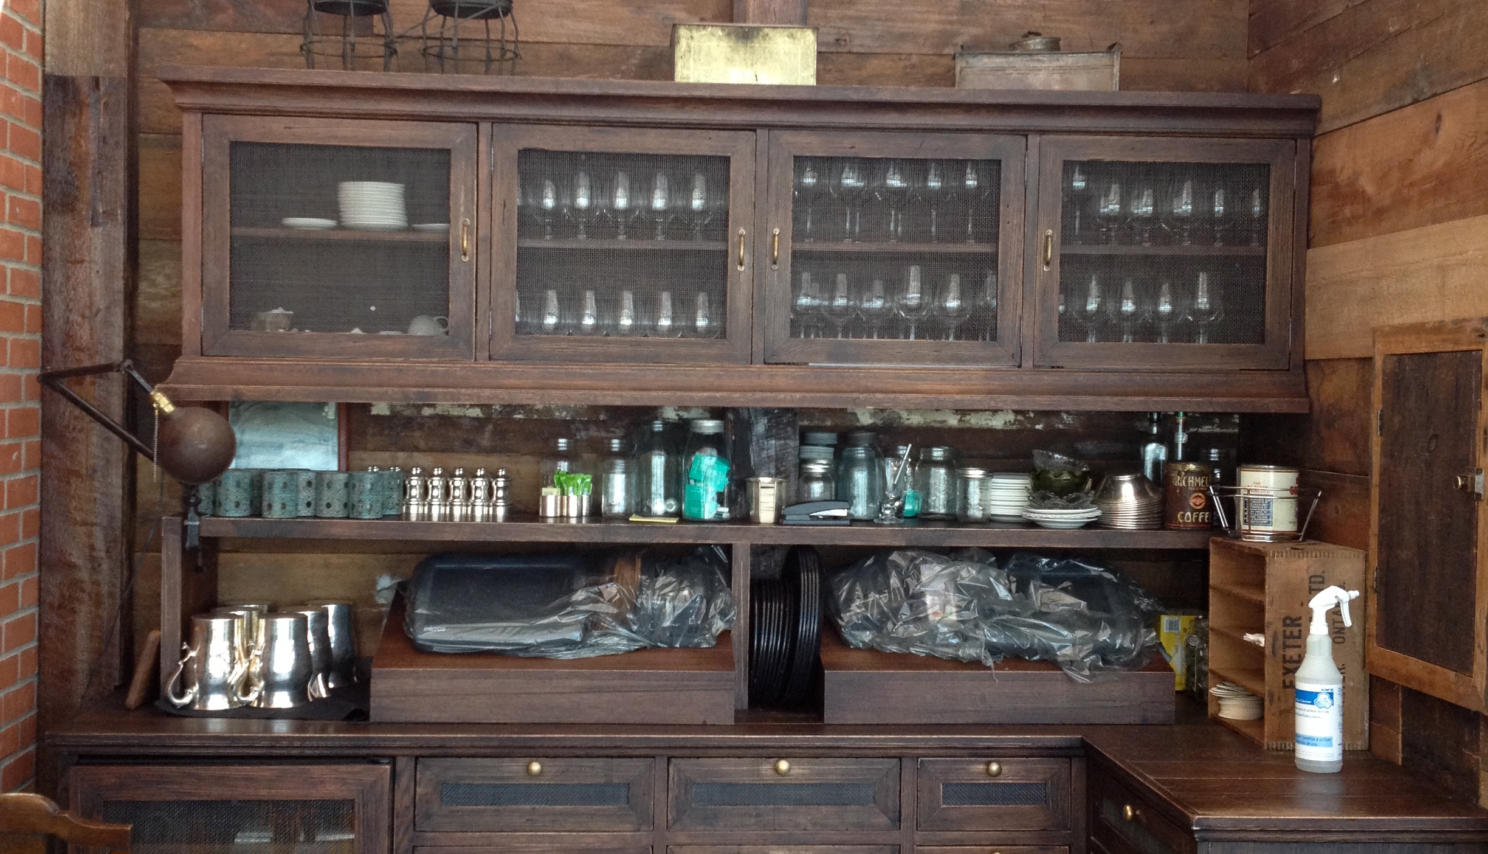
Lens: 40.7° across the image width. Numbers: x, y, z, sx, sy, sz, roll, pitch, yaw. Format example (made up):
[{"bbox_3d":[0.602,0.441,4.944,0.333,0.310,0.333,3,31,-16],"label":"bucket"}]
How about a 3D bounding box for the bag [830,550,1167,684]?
[{"bbox_3d":[0.541,0.387,4.319,0.725,0.234,0.380,1,1,-4],"label":"bag"}]

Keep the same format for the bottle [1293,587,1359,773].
[{"bbox_3d":[1.070,0.459,3.678,0.115,0.336,0.084,1,1,-4],"label":"bottle"}]

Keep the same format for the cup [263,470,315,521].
[{"bbox_3d":[-0.985,0.144,4.270,0.078,0.097,0.078,1,1,0],"label":"cup"}]

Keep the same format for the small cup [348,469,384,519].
[{"bbox_3d":[-0.803,0.146,4.268,0.073,0.098,0.073,1,1,-4],"label":"small cup"}]

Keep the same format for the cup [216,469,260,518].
[{"bbox_3d":[-1.083,0.143,4.269,0.079,0.095,0.079,1,1,0],"label":"cup"}]

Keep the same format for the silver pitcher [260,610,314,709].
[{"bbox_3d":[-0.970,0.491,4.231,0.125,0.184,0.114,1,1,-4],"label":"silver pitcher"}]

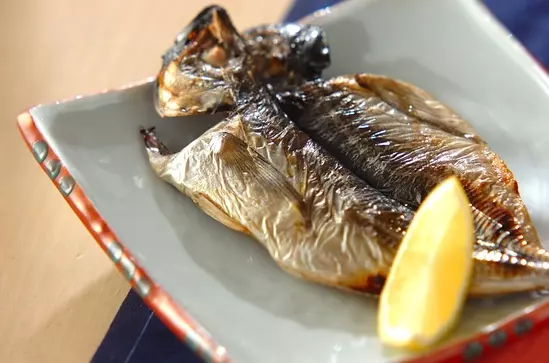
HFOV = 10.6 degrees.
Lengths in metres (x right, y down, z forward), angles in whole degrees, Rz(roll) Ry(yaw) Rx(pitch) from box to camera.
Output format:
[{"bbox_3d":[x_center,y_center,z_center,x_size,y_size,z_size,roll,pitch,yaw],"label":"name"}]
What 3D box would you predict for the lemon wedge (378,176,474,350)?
[{"bbox_3d":[0.056,0.030,1.085,0.029,0.026,0.074,16,64,16],"label":"lemon wedge"}]

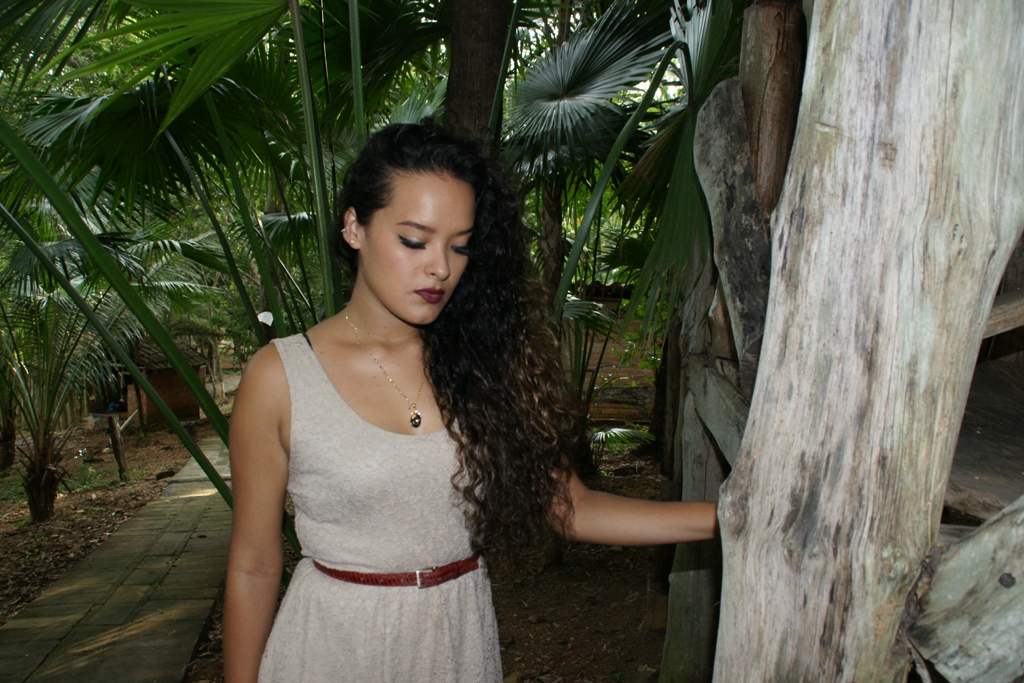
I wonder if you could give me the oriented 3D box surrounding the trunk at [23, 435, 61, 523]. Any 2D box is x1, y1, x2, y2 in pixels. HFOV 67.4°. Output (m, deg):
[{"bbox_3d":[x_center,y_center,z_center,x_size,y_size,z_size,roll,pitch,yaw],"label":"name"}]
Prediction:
[{"bbox_3d":[-3.798,1.106,6.200,0.290,0.720,0.280,0,0,0],"label":"trunk"}]

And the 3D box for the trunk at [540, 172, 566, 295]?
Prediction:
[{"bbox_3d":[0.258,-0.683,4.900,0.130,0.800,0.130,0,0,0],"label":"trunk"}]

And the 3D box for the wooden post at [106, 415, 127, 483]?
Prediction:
[{"bbox_3d":[-4.094,1.107,7.950,0.110,0.690,0.110,-10,0,0],"label":"wooden post"}]

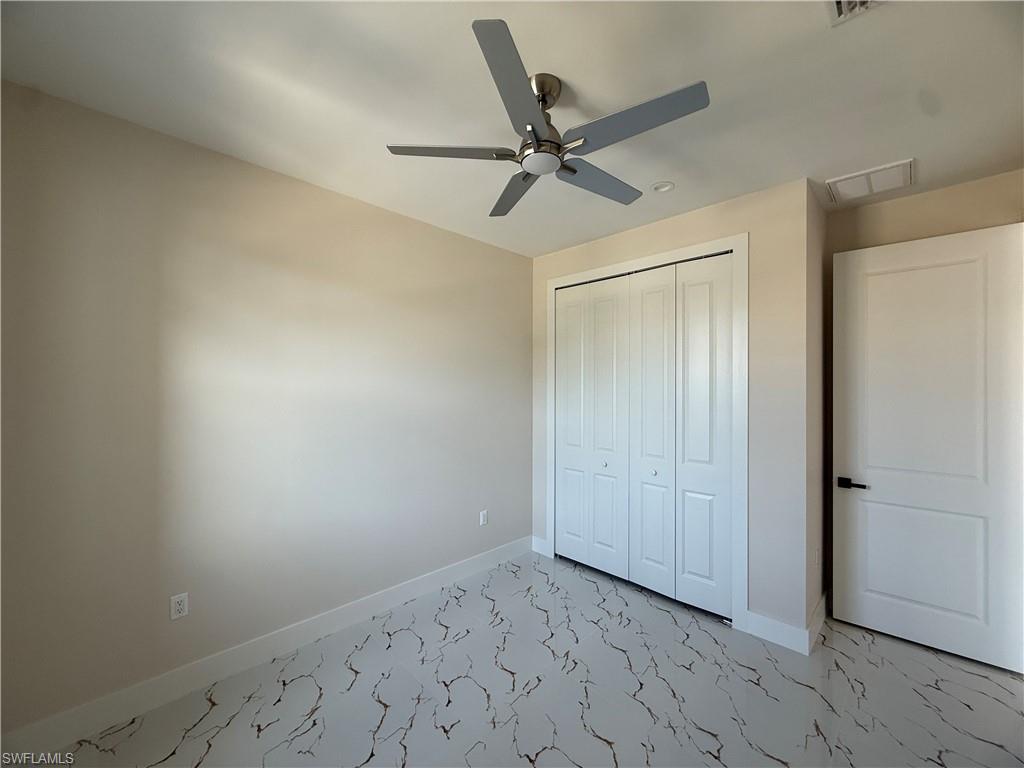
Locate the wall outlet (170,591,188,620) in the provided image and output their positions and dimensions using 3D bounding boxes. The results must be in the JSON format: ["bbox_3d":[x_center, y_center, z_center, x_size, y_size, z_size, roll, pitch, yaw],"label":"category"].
[{"bbox_3d":[-1.671,1.118,2.081,0.009,0.114,0.069,0,0,45],"label":"wall outlet"}]

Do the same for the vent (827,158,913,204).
[{"bbox_3d":[2.167,-1.202,2.511,0.384,0.022,0.424,0,0,45],"label":"vent"}]

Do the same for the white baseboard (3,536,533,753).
[{"bbox_3d":[-0.960,1.516,2.808,0.018,0.148,3.300,0,0,45],"label":"white baseboard"}]

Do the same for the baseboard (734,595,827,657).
[{"bbox_3d":[1.814,1.526,2.789,0.412,0.142,0.593,0,0,45],"label":"baseboard"}]

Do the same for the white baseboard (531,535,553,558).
[{"bbox_3d":[0.289,1.524,3.890,0.250,0.142,0.018,0,0,45],"label":"white baseboard"}]

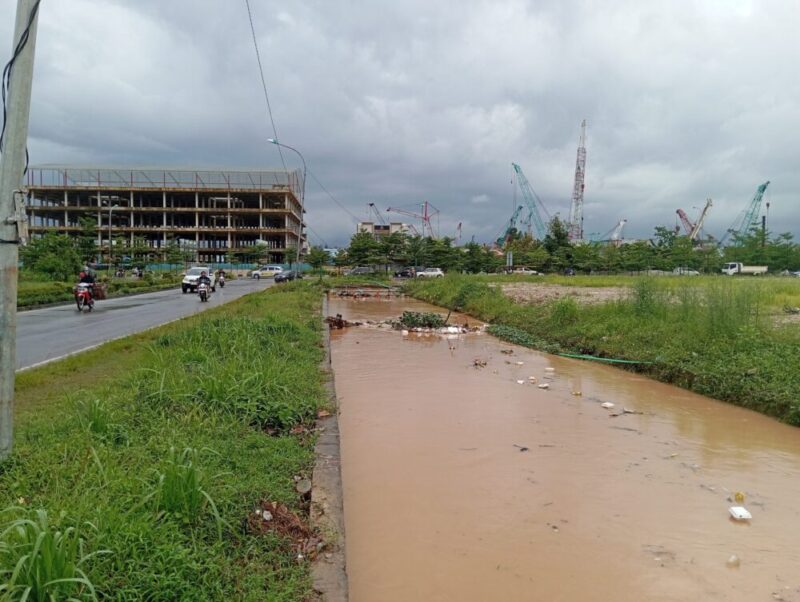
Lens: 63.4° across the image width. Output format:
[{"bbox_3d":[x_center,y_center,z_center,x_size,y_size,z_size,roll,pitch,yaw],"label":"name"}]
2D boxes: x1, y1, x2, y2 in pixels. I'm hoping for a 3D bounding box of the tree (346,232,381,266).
[{"bbox_3d":[-5.988,-7.747,106.000,5.400,7.200,5.200,0,3,0],"label":"tree"}]

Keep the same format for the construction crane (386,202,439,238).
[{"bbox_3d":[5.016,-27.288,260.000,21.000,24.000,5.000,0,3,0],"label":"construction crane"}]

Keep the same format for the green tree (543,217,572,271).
[{"bbox_3d":[28.199,-10.205,116.000,5.400,10.600,5.400,0,3,0],"label":"green tree"}]

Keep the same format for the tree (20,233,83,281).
[{"bbox_3d":[-27.275,-3.285,51.000,4.500,4.400,4.400,0,3,0],"label":"tree"}]

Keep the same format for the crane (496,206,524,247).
[{"bbox_3d":[23.451,-12.492,138.000,8.000,14.700,4.500,0,3,0],"label":"crane"}]

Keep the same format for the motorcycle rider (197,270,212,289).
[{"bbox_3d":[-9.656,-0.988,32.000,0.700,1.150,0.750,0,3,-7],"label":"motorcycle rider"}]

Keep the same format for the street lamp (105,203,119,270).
[{"bbox_3d":[-40.895,-8.662,92.000,1.500,10.400,0.450,0,3,-6],"label":"street lamp"}]

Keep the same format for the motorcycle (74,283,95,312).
[{"bbox_3d":[-11.657,-0.115,24.000,0.720,1.060,1.900,0,3,-8],"label":"motorcycle"}]

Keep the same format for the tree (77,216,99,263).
[{"bbox_3d":[-40.033,-7.302,83.000,3.200,7.400,3.200,0,3,0],"label":"tree"}]

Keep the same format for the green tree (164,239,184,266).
[{"bbox_3d":[-33.065,-6.452,95.000,3.100,5.400,3.100,0,3,0],"label":"green tree"}]

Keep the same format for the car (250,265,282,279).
[{"bbox_3d":[-18.169,-3.945,89.000,4.400,1.740,1.740,0,3,-10],"label":"car"}]

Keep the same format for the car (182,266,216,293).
[{"bbox_3d":[-14.477,-1.532,47.000,1.860,1.840,4.750,0,3,-11],"label":"car"}]

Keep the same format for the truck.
[{"bbox_3d":[53.271,-4.747,100.000,6.100,2.200,2.000,0,3,-7],"label":"truck"}]

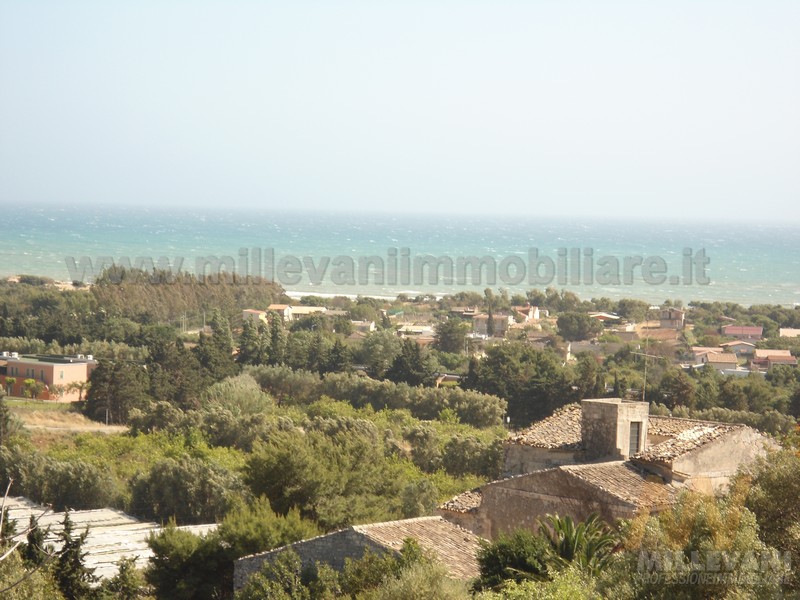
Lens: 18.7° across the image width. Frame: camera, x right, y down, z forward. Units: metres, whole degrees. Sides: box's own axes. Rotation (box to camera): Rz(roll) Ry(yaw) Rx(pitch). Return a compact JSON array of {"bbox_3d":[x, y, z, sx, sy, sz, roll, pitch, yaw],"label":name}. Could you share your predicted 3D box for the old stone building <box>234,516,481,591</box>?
[{"bbox_3d":[-0.140,12.120,104.340,13.520,5.200,5.900,3,3,40],"label":"old stone building"}]

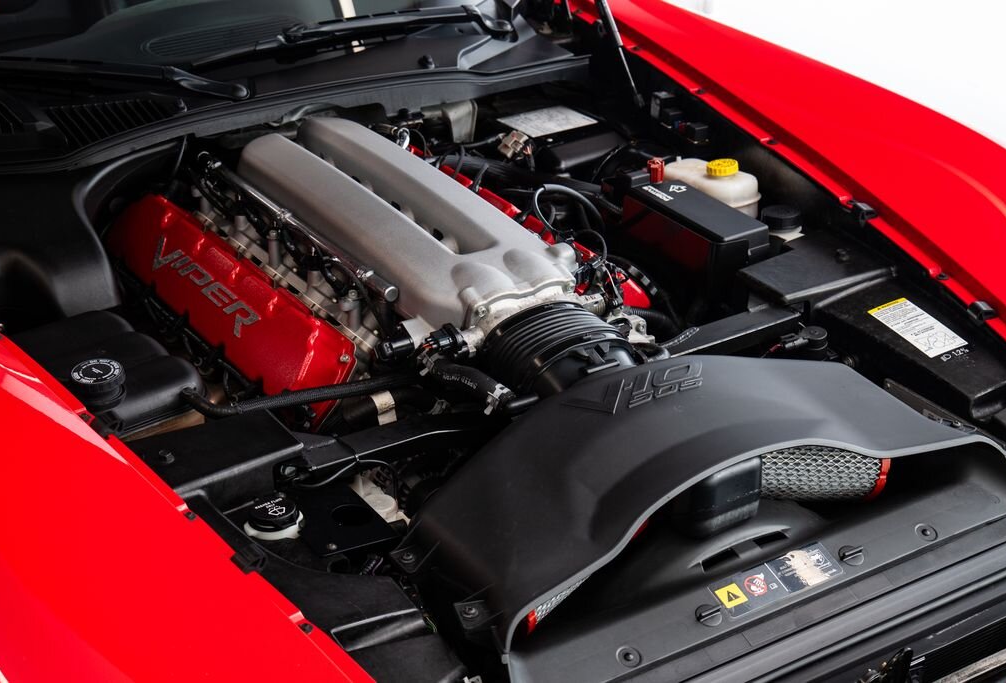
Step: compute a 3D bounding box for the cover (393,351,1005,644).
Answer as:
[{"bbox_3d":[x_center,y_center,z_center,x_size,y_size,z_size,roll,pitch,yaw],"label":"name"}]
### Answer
[{"bbox_3d":[0.201,0.106,1.494,0.630,0.130,0.260,-16,31,-29],"label":"cover"}]

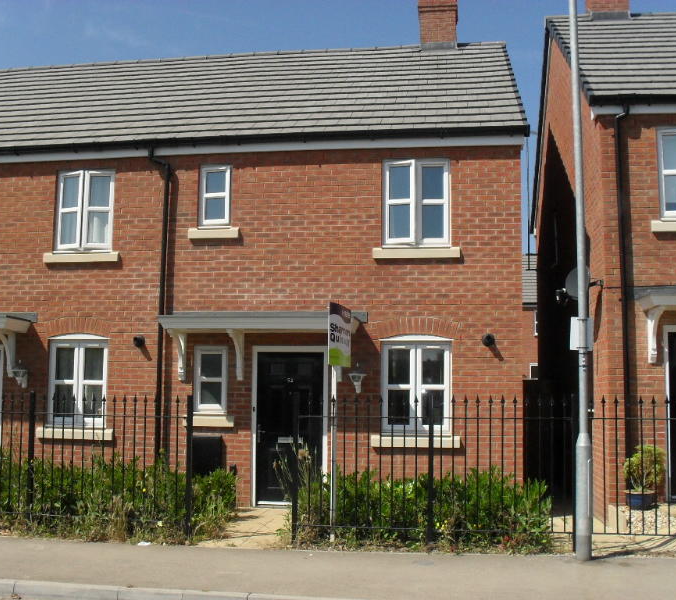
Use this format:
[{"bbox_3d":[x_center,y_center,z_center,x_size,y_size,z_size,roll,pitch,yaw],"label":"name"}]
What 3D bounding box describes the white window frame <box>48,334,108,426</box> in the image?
[{"bbox_3d":[-3.568,1.109,11.106,0.859,1.270,0.090,0,-5,9],"label":"white window frame"}]

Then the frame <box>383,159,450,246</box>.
[{"bbox_3d":[1.028,-1.260,10.568,0.890,1.173,0.100,0,-5,9],"label":"frame"}]

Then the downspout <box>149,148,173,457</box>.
[{"bbox_3d":[-2.432,0.296,10.792,0.220,4.746,0.250,0,-5,9],"label":"downspout"}]

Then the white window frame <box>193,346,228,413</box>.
[{"bbox_3d":[-1.693,1.067,10.810,0.476,0.891,0.090,0,-5,9],"label":"white window frame"}]

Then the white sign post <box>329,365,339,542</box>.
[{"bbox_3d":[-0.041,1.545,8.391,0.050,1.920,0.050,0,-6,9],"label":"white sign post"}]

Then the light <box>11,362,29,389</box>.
[{"bbox_3d":[-4.347,1.020,11.045,0.235,0.390,0.250,0,-5,9],"label":"light"}]

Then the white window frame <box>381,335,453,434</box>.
[{"bbox_3d":[1.008,1.084,10.376,0.904,1.270,0.090,0,-5,9],"label":"white window frame"}]

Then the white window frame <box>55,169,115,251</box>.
[{"bbox_3d":[-3.541,-1.249,11.297,0.869,1.154,0.100,0,-5,9],"label":"white window frame"}]

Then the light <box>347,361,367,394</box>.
[{"bbox_3d":[0.247,0.991,10.313,0.242,0.412,0.250,0,-5,9],"label":"light"}]

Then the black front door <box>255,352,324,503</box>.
[{"bbox_3d":[-0.634,1.673,10.598,0.904,1.966,0.070,0,-5,9],"label":"black front door"}]

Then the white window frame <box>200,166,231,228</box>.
[{"bbox_3d":[-1.674,-1.405,11.023,0.443,0.872,0.090,0,-5,9],"label":"white window frame"}]

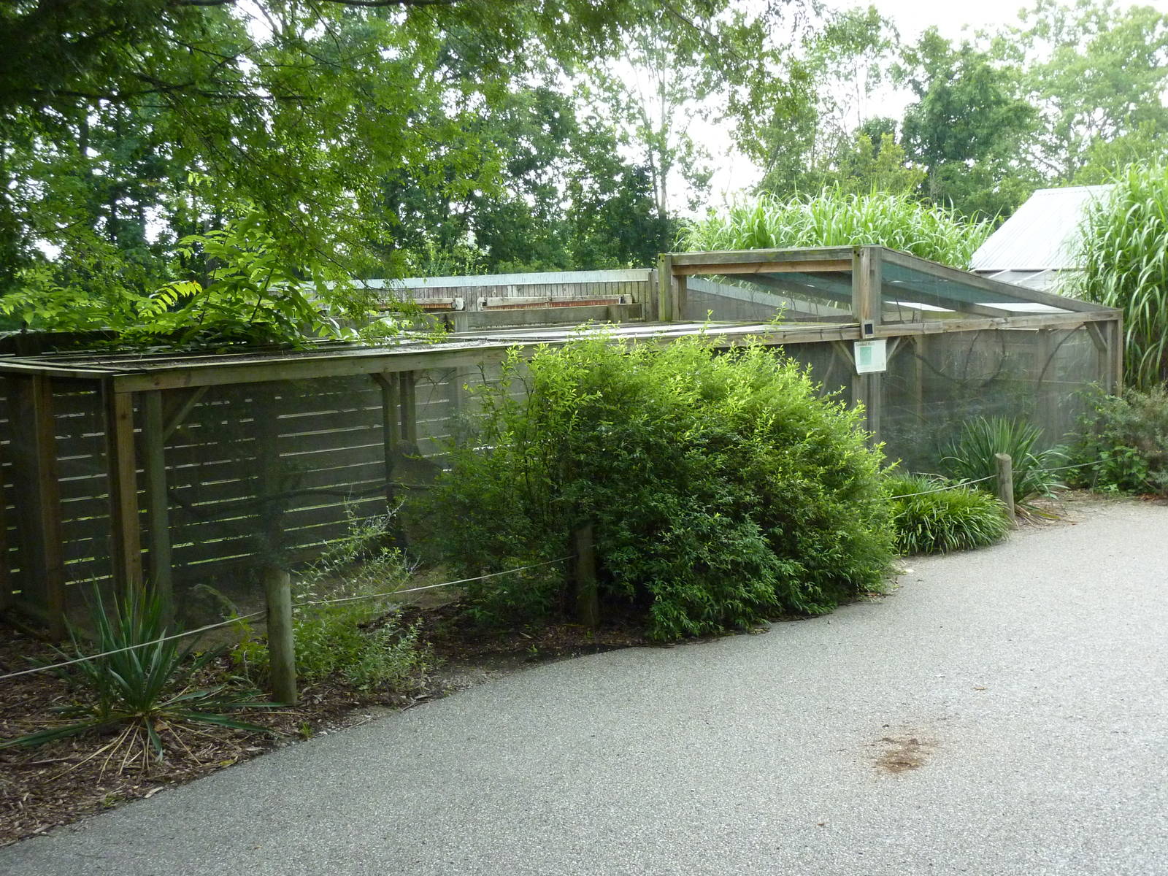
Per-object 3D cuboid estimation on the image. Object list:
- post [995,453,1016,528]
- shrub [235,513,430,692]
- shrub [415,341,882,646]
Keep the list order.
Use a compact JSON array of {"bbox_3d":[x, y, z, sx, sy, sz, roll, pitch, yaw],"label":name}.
[{"bbox_3d":[3.017,0.365,9.650,0.105,0.540,0.105,-2,5,0],"label":"post"},{"bbox_3d":[-1.146,0.731,6.150,0.870,0.700,0.720,-2,5,-6],"label":"shrub"},{"bbox_3d":[0.409,0.155,7.700,2.500,1.470,2.150,-2,5,0],"label":"shrub"}]

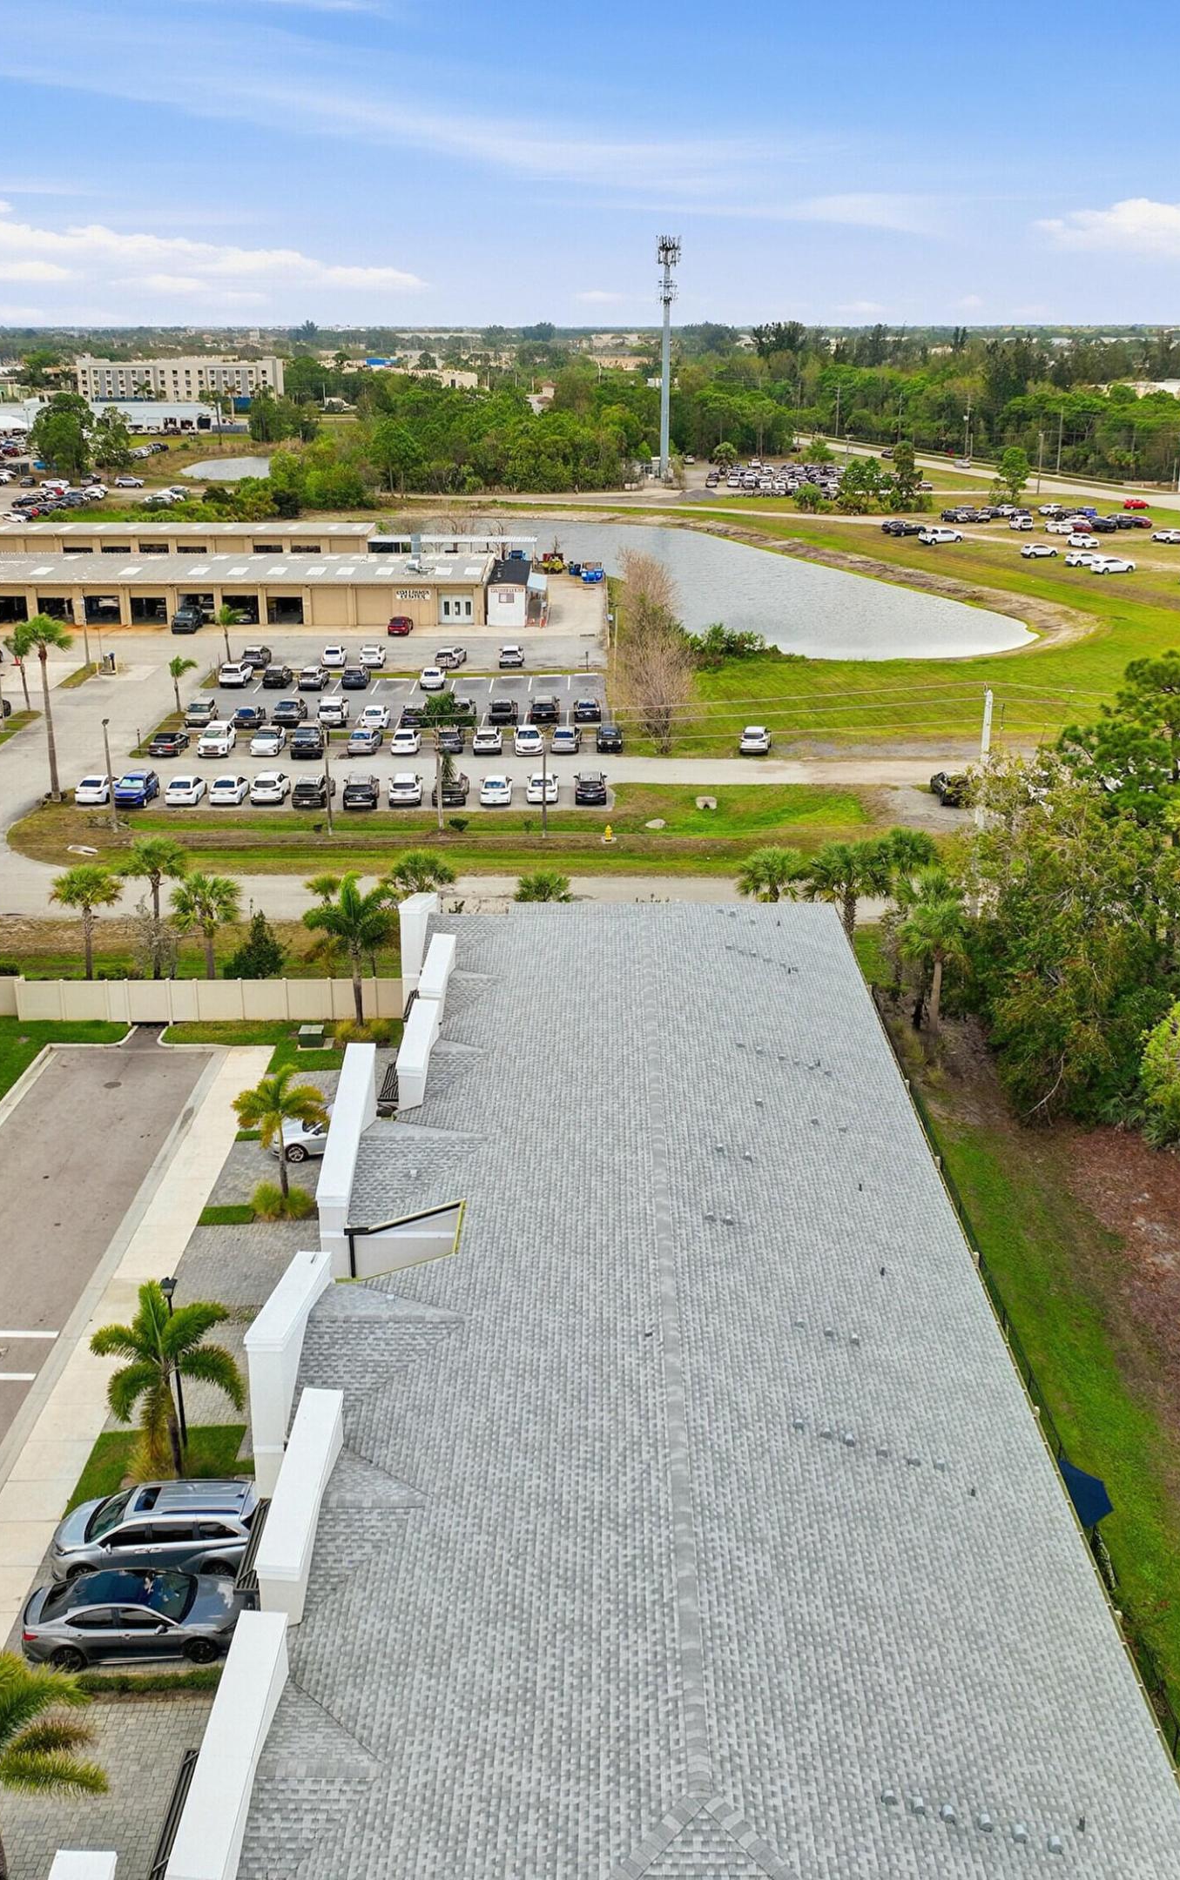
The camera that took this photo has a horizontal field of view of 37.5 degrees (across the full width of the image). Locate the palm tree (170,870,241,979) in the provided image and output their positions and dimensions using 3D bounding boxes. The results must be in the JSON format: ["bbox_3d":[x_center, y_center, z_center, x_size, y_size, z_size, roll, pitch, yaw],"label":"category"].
[{"bbox_3d":[-15.940,-0.173,72.643,3.000,5.638,3.000,0,20,0],"label":"palm tree"}]

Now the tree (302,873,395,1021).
[{"bbox_3d":[-9.502,0.442,69.962,3.744,6.538,3.744,-3,20,-8],"label":"tree"}]

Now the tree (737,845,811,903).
[{"bbox_3d":[7.593,-0.844,73.465,3.100,6.351,3.100,0,20,0],"label":"tree"}]

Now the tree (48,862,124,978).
[{"bbox_3d":[-20.950,-0.249,72.471,3.000,6.100,3.000,0,19,0],"label":"tree"}]

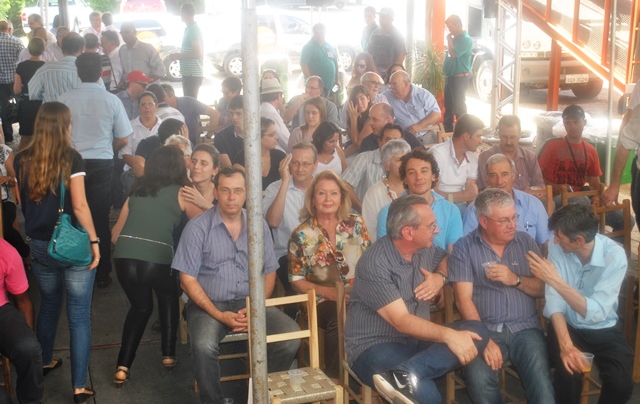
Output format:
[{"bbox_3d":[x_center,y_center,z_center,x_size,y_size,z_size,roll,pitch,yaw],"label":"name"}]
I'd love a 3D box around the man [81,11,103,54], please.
[{"bbox_3d":[-2.970,-1.640,12.416,0.550,1.783,0.360,-7,16,-26],"label":"man"}]

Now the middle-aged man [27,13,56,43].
[{"bbox_3d":[-3.781,-1.690,12.664,0.520,1.720,0.360,9,17,34],"label":"middle-aged man"}]

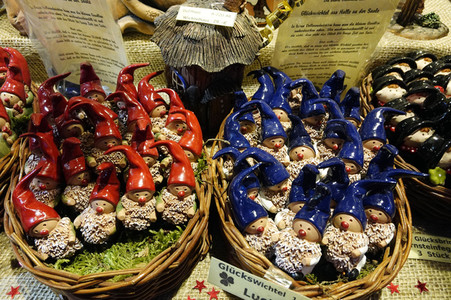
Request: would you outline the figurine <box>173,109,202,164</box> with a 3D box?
[{"bbox_3d":[-0.041,-0.003,0.340,0.042,0.086,0.042,-3,23,-4],"label":"figurine"}]

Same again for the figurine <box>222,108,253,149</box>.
[{"bbox_3d":[0.018,0.003,0.337,0.042,0.085,0.042,-3,23,-4],"label":"figurine"}]

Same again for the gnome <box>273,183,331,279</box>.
[{"bbox_3d":[0.069,0.072,0.265,0.042,0.085,0.041,8,17,9],"label":"gnome"}]

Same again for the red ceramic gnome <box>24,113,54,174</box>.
[{"bbox_3d":[-0.214,-0.005,0.352,0.042,0.085,0.042,2,23,2],"label":"red ceramic gnome"}]

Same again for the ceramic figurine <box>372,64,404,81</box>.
[{"bbox_3d":[0.249,-0.095,0.470,0.050,0.078,0.046,-3,26,-4],"label":"ceramic figurine"}]

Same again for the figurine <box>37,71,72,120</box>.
[{"bbox_3d":[-0.215,-0.043,0.385,0.044,0.086,0.042,0,26,0],"label":"figurine"}]

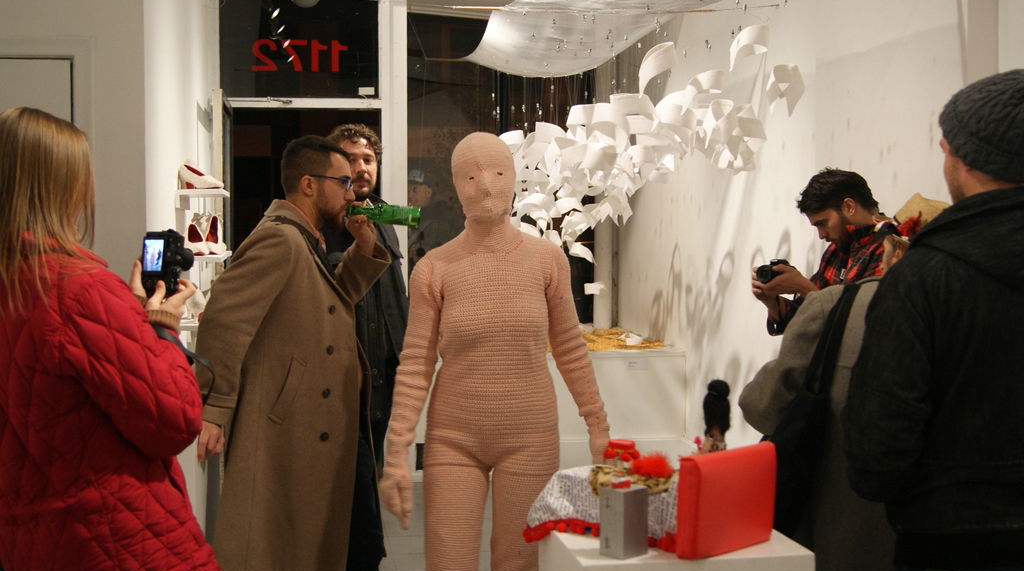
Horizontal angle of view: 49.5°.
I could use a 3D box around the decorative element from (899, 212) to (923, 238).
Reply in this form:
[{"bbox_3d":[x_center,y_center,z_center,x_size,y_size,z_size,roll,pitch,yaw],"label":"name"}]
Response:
[{"bbox_3d":[0.944,-0.141,2.620,0.062,0.064,0.050,0,3,0],"label":"decorative element"}]

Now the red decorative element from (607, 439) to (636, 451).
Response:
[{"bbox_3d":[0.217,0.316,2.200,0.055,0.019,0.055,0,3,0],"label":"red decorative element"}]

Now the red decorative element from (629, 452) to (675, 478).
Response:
[{"bbox_3d":[0.297,0.383,2.360,0.094,0.055,0.080,0,3,0],"label":"red decorative element"}]

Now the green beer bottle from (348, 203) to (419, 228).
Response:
[{"bbox_3d":[-0.389,-0.213,3.360,0.230,0.062,0.062,6,-1,13],"label":"green beer bottle"}]

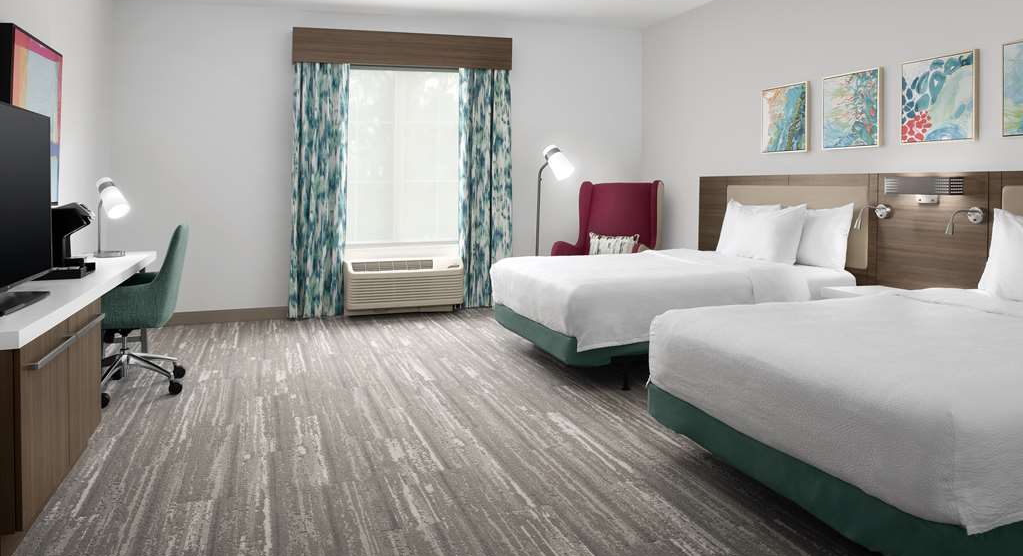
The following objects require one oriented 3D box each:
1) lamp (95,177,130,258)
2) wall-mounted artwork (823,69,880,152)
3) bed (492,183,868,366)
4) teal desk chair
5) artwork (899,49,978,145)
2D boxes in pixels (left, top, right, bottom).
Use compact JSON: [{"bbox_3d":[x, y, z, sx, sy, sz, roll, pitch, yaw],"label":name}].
[{"bbox_3d":[-2.904,-0.439,4.950,0.240,0.560,0.160,4,8,28],"label":"lamp"},{"bbox_3d":[2.296,-1.124,4.594,0.040,0.509,0.490,-2,7,-18],"label":"wall-mounted artwork"},{"bbox_3d":[1.041,-0.030,4.580,1.980,1.190,1.460,-2,8,-16],"label":"bed"},{"bbox_3d":[-2.235,0.190,3.930,0.630,0.940,0.620,-2,7,-18],"label":"teal desk chair"},{"bbox_3d":[2.411,-1.013,3.850,0.040,0.470,0.450,-2,8,-16],"label":"artwork"}]

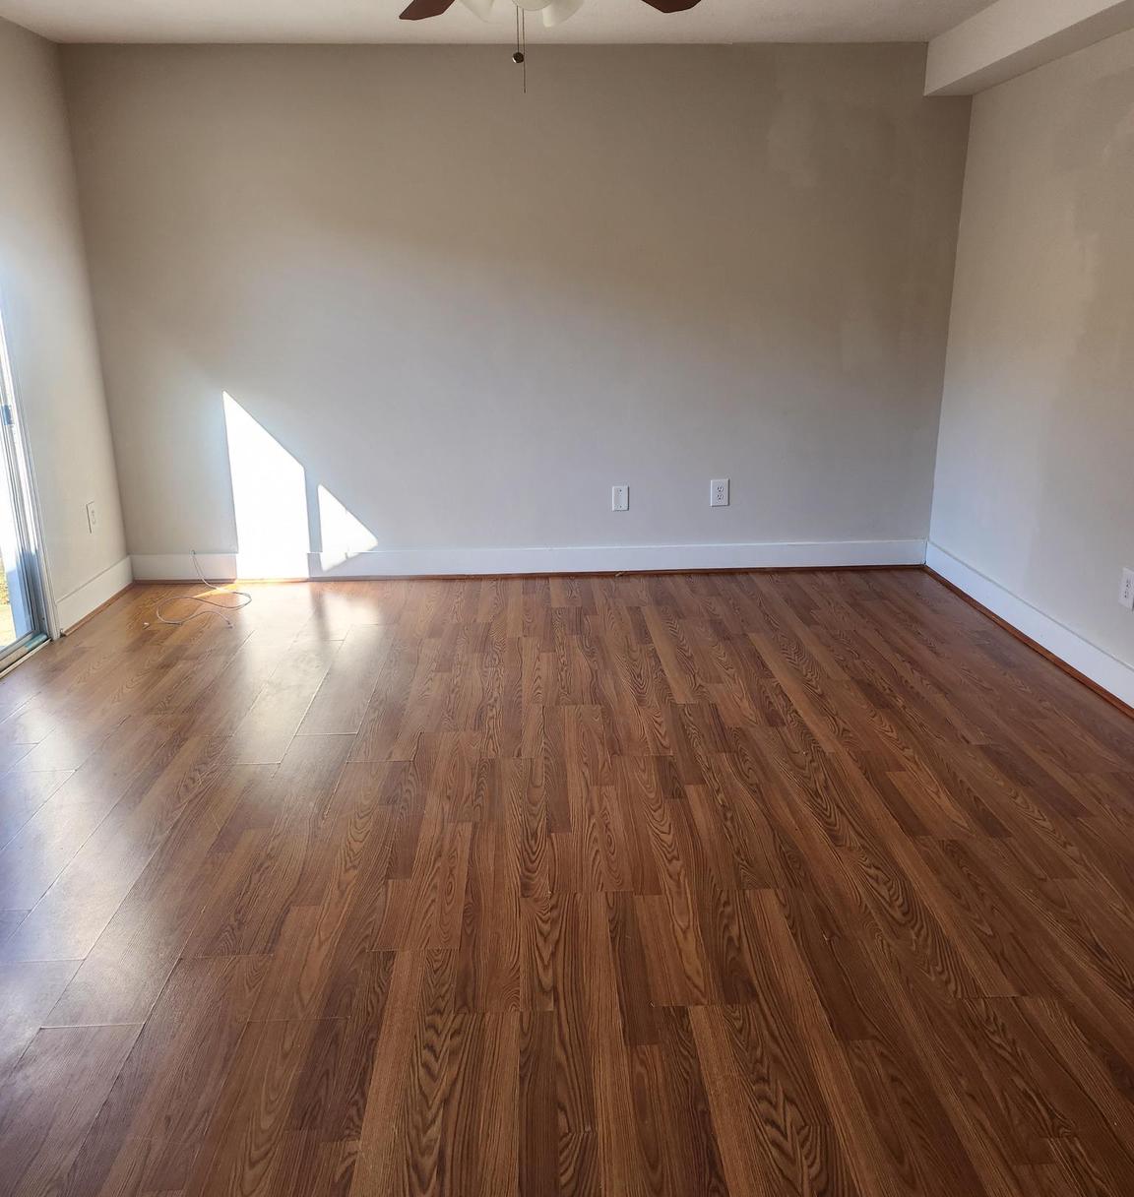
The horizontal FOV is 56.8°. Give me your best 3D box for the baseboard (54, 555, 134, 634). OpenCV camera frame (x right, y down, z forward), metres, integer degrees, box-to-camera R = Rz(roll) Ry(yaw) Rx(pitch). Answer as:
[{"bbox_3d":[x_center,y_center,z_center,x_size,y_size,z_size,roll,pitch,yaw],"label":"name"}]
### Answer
[{"bbox_3d":[-2.166,-0.023,4.821,0.020,0.145,0.855,-1,17,-2],"label":"baseboard"}]

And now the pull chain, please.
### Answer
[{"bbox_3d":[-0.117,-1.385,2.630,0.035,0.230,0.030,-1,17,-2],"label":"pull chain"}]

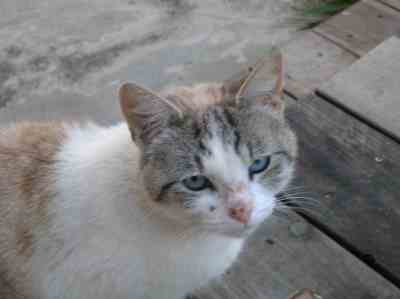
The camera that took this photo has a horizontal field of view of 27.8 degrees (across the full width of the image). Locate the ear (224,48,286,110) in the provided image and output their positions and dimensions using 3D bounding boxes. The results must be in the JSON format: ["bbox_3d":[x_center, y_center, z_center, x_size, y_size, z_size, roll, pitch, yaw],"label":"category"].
[{"bbox_3d":[0.040,-0.050,0.575,0.039,0.046,0.028,12,8,-31],"label":"ear"}]

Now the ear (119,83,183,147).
[{"bbox_3d":[-0.036,-0.026,0.567,0.040,0.046,0.027,-31,6,15],"label":"ear"}]

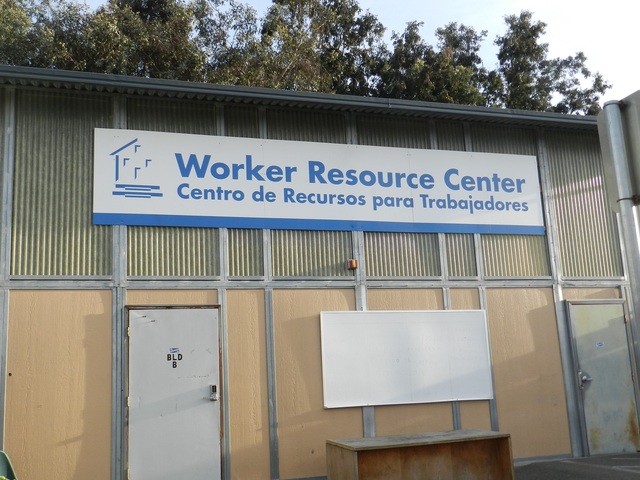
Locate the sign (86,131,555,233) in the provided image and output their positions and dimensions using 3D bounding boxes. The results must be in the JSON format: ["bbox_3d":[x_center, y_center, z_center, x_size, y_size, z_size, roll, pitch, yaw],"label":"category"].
[{"bbox_3d":[0.257,-0.724,9.582,6.350,1.230,0.040,1,-12,-17],"label":"sign"}]

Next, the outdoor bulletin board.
[{"bbox_3d":[1.185,1.563,9.390,2.420,1.220,0.040,1,-12,-17],"label":"outdoor bulletin board"}]

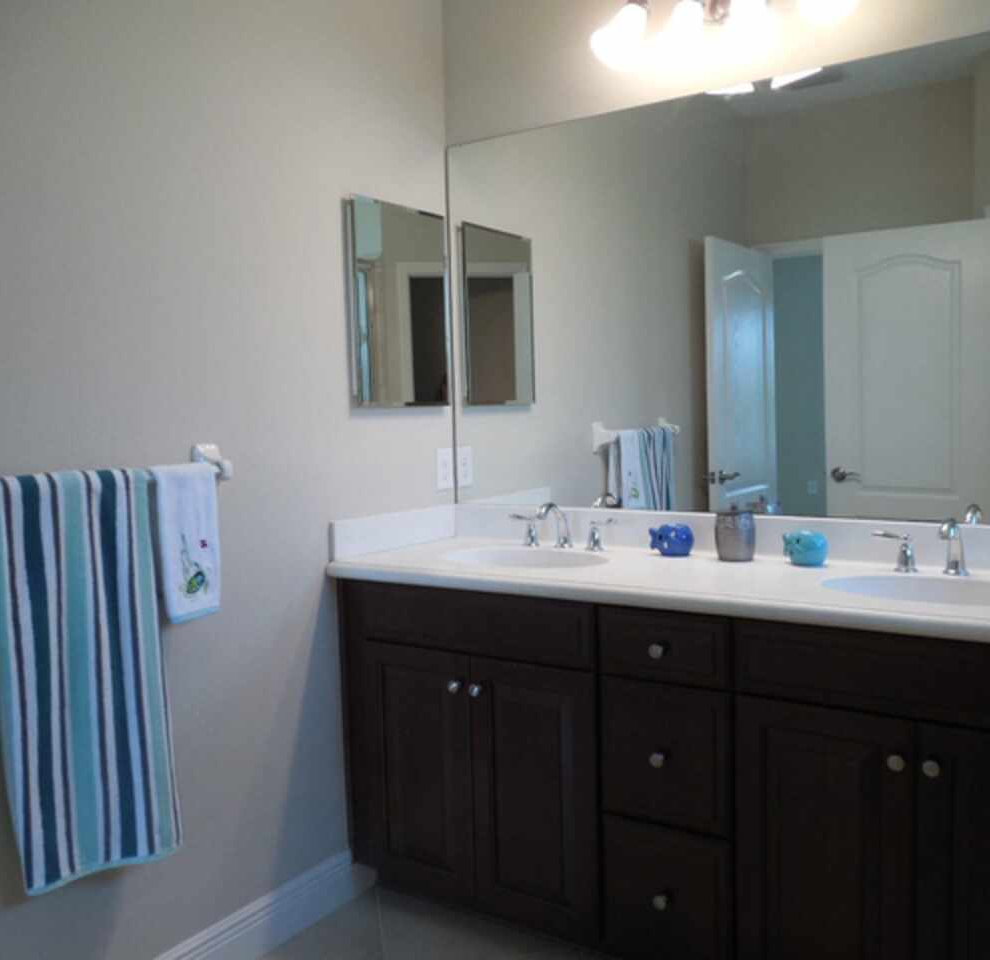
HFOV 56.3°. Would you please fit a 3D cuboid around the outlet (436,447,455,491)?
[{"bbox_3d":[-0.144,-0.032,2.808,0.009,0.119,0.075,1,5,33],"label":"outlet"}]

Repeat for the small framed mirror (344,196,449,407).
[{"bbox_3d":[-0.261,-0.486,2.597,0.026,0.555,0.410,1,5,33],"label":"small framed mirror"}]

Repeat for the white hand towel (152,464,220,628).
[{"bbox_3d":[-0.640,0.127,1.930,0.060,0.320,0.150,1,5,33],"label":"white hand towel"}]

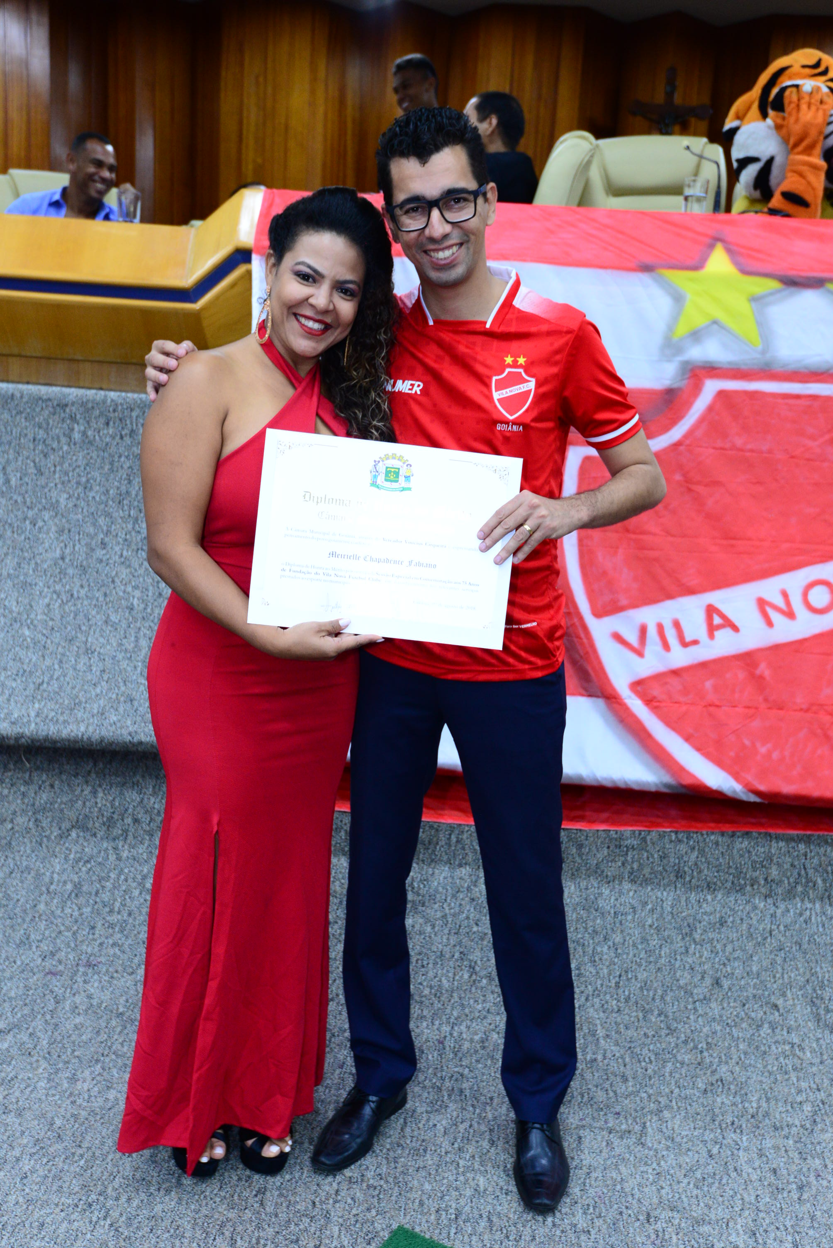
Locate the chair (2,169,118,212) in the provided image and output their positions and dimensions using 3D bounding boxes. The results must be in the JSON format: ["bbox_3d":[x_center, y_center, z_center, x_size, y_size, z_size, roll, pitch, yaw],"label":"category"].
[{"bbox_3d":[-1.506,-1.194,4.756,0.660,1.140,0.680,2,11,-8],"label":"chair"}]

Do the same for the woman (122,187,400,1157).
[{"bbox_3d":[-0.269,0.145,1.956,0.480,1.620,0.440,0,11,-17],"label":"woman"}]

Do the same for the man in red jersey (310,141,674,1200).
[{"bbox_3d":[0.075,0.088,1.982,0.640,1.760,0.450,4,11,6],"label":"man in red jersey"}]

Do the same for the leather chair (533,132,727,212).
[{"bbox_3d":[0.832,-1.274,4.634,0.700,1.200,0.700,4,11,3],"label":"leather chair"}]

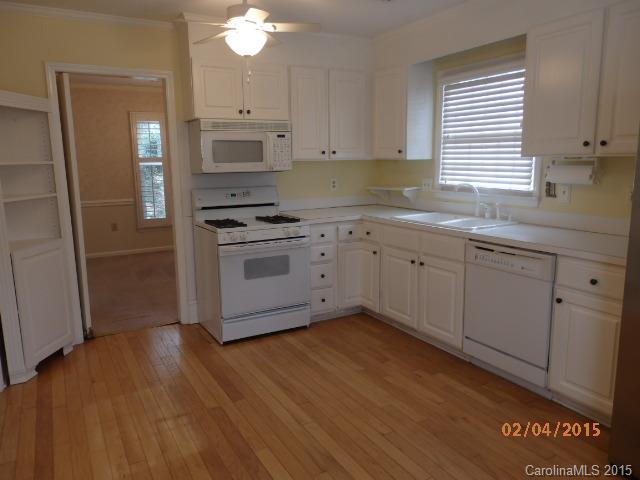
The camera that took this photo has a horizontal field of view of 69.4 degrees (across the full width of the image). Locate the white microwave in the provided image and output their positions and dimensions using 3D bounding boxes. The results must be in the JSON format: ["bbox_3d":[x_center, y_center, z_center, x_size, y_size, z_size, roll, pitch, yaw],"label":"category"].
[{"bbox_3d":[-0.660,-0.770,3.835,0.760,0.404,0.390,-6,11,-29],"label":"white microwave"}]

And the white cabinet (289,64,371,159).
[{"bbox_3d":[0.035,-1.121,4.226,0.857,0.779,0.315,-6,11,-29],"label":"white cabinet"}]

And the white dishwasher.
[{"bbox_3d":[1.367,0.401,2.966,0.600,0.793,0.610,-6,11,-31],"label":"white dishwasher"}]

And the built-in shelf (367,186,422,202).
[{"bbox_3d":[0.687,-0.450,4.497,0.200,0.135,0.630,-6,11,-29],"label":"built-in shelf"}]

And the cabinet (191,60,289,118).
[{"bbox_3d":[-0.665,-1.163,3.701,0.780,0.425,0.332,-6,11,-31],"label":"cabinet"}]

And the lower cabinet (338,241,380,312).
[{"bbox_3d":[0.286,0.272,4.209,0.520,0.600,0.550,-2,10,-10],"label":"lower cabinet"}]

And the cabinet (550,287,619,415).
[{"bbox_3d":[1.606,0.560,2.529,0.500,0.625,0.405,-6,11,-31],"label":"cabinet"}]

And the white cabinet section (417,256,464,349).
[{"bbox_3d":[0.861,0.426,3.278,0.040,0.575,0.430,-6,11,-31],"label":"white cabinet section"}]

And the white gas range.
[{"bbox_3d":[-0.566,0.161,3.856,0.760,1.170,0.670,-6,11,-29],"label":"white gas range"}]

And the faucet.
[{"bbox_3d":[1.154,-0.299,3.583,0.220,0.255,0.055,-6,11,-31],"label":"faucet"}]

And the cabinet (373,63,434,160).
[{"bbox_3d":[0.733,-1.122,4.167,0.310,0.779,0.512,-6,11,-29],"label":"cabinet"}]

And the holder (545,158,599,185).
[{"bbox_3d":[1.556,-0.427,2.841,0.125,0.161,0.295,-6,11,-29],"label":"holder"}]

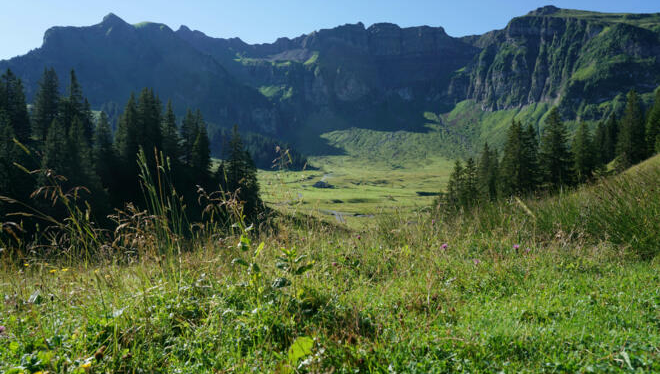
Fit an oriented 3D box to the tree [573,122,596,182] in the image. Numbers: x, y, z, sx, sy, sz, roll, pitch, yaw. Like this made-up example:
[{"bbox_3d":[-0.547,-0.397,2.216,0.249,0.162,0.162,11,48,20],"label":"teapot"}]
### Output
[{"bbox_3d":[45.610,-6.090,92.000,4.660,11.290,4.660,0,3,0],"label":"tree"}]

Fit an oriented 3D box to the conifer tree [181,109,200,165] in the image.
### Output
[{"bbox_3d":[-26.540,-7.160,98.000,4.770,15.270,4.770,0,3,0],"label":"conifer tree"}]

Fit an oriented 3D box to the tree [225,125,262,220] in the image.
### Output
[{"bbox_3d":[-12.730,-1.700,76.000,5.180,14.810,5.180,0,3,0],"label":"tree"}]

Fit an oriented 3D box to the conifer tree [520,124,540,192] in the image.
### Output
[{"bbox_3d":[34.370,-4.710,88.000,4.110,12.340,4.110,0,3,0],"label":"conifer tree"}]

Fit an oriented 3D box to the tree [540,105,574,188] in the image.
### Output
[{"bbox_3d":[35.380,-5.840,80.000,6.080,13.090,6.080,0,3,0],"label":"tree"}]

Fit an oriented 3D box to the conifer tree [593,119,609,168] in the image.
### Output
[{"bbox_3d":[58.910,-8.950,112.000,4.150,11.560,4.150,0,3,0],"label":"conifer tree"}]

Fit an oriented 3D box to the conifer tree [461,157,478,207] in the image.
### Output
[{"bbox_3d":[22.210,-0.320,82.000,3.350,8.790,3.350,0,3,0],"label":"conifer tree"}]

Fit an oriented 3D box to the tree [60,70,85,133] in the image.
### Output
[{"bbox_3d":[-57.470,-16.470,115.000,6.720,19.720,6.720,0,3,0],"label":"tree"}]

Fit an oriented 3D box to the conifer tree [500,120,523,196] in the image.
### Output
[{"bbox_3d":[30.410,-4.690,86.000,4.360,13.240,4.360,0,3,0],"label":"conifer tree"}]

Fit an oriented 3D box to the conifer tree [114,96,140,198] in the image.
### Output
[{"bbox_3d":[-34.720,-5.660,88.000,5.140,21.090,5.140,0,3,0],"label":"conifer tree"}]

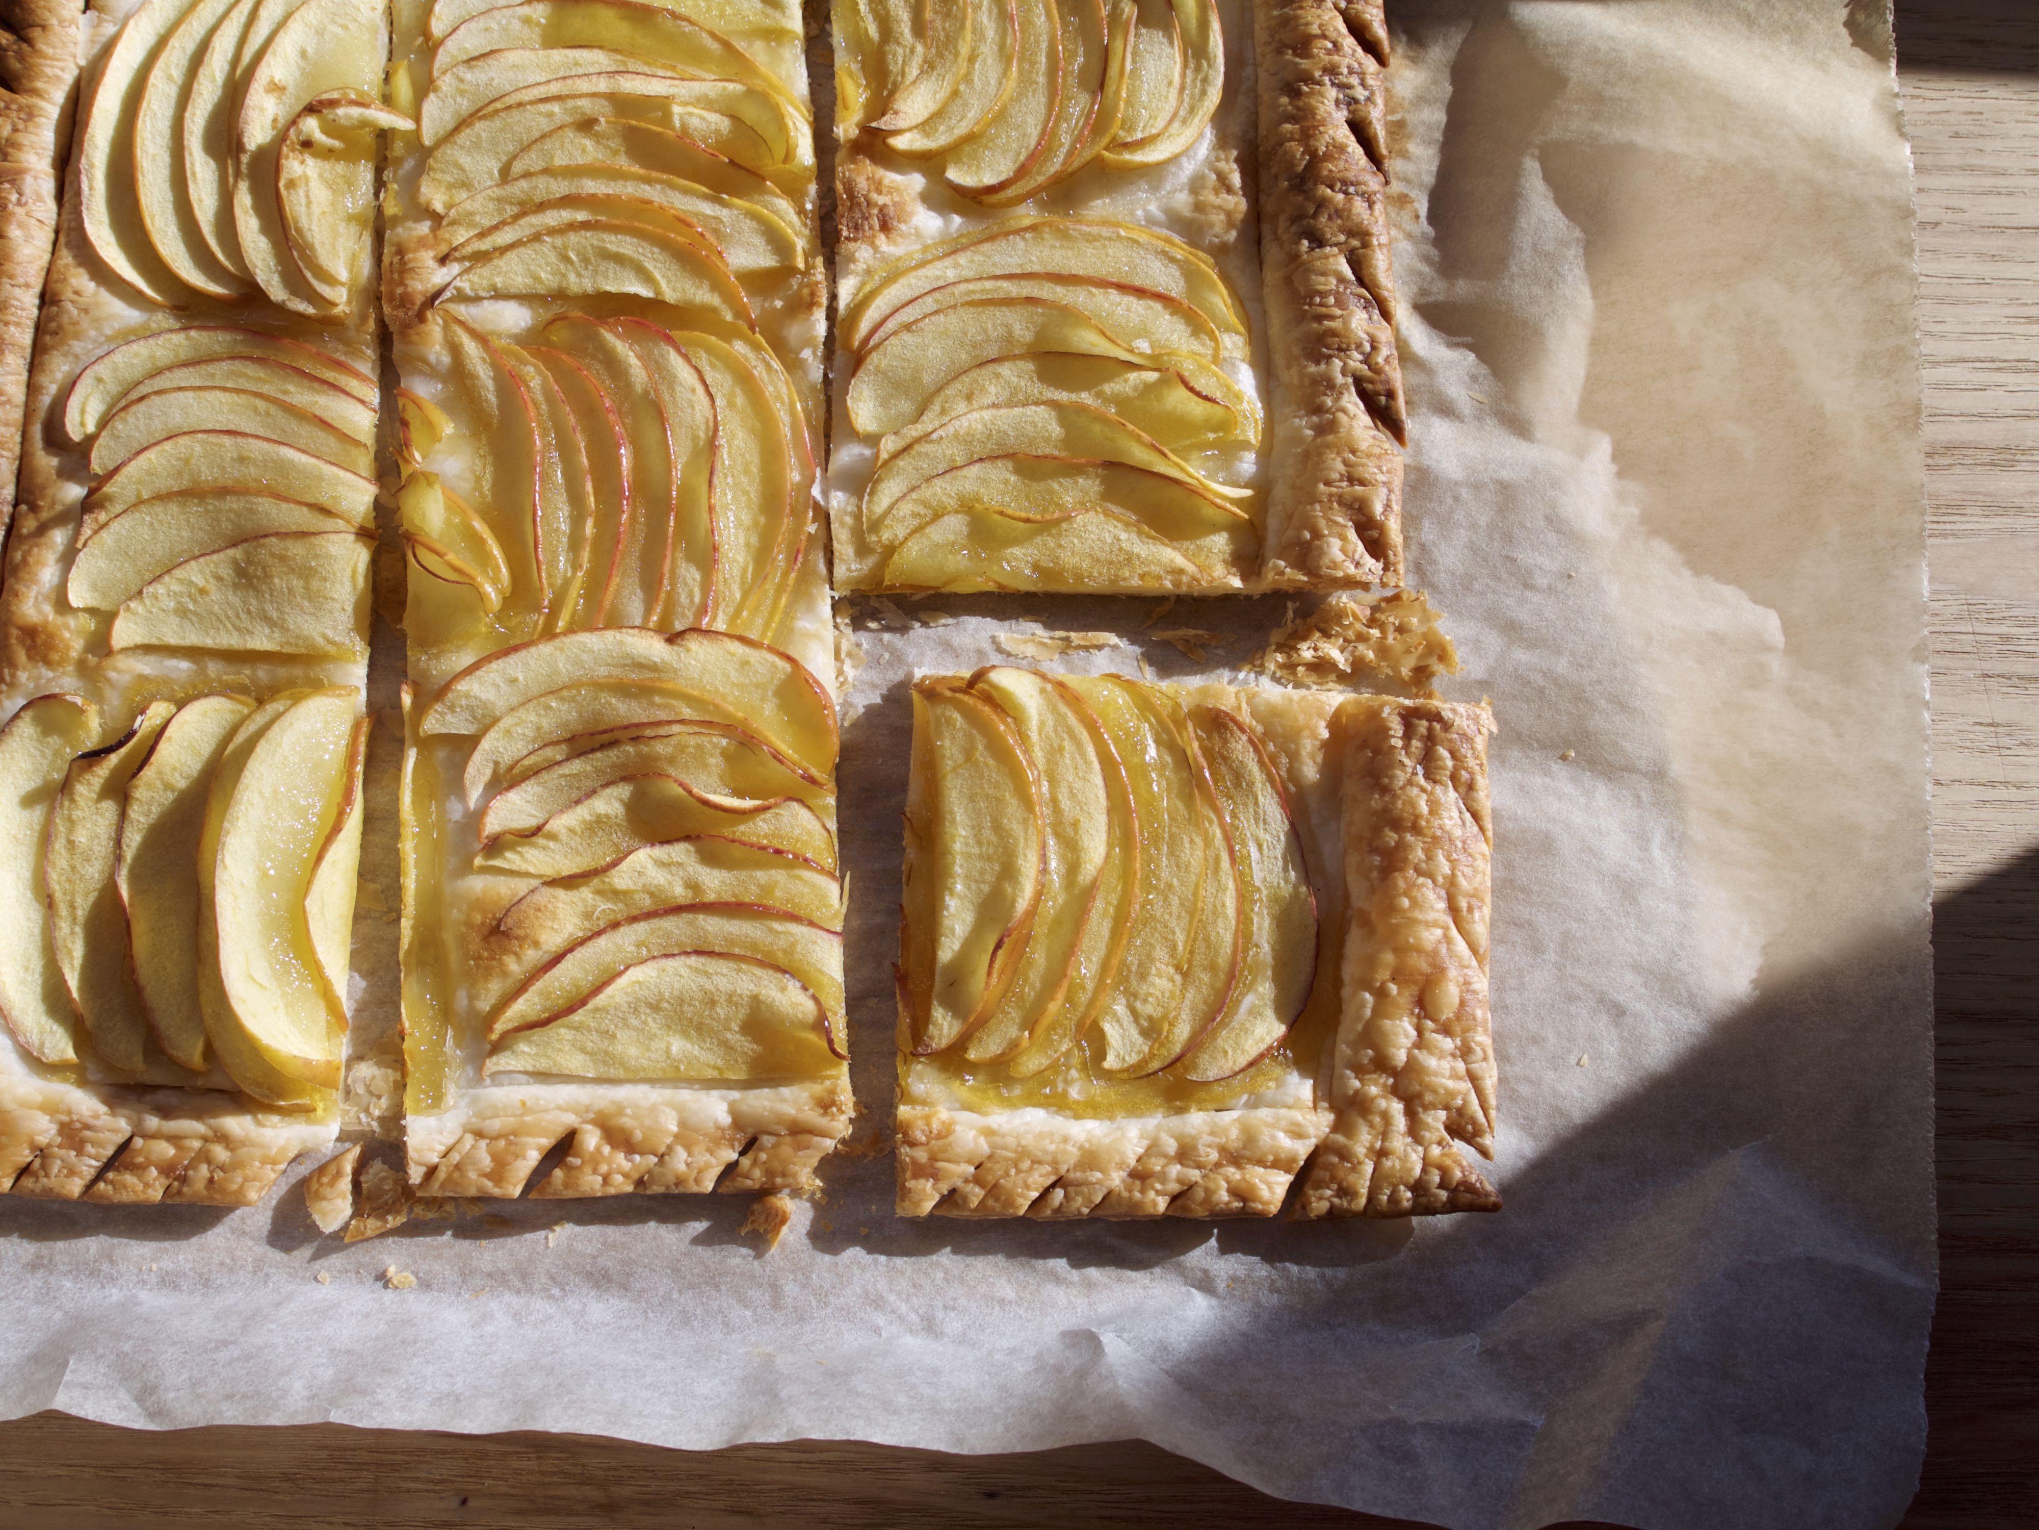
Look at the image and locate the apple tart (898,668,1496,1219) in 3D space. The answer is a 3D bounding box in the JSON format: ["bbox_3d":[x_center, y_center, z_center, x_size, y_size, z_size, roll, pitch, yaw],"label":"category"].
[{"bbox_3d":[0.032,0.033,0.385,0.106,0.020,0.099,0,82,0],"label":"apple tart"}]

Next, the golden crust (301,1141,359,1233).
[{"bbox_3d":[-0.124,0.077,0.384,0.009,0.009,0.015,19,82,3],"label":"golden crust"}]

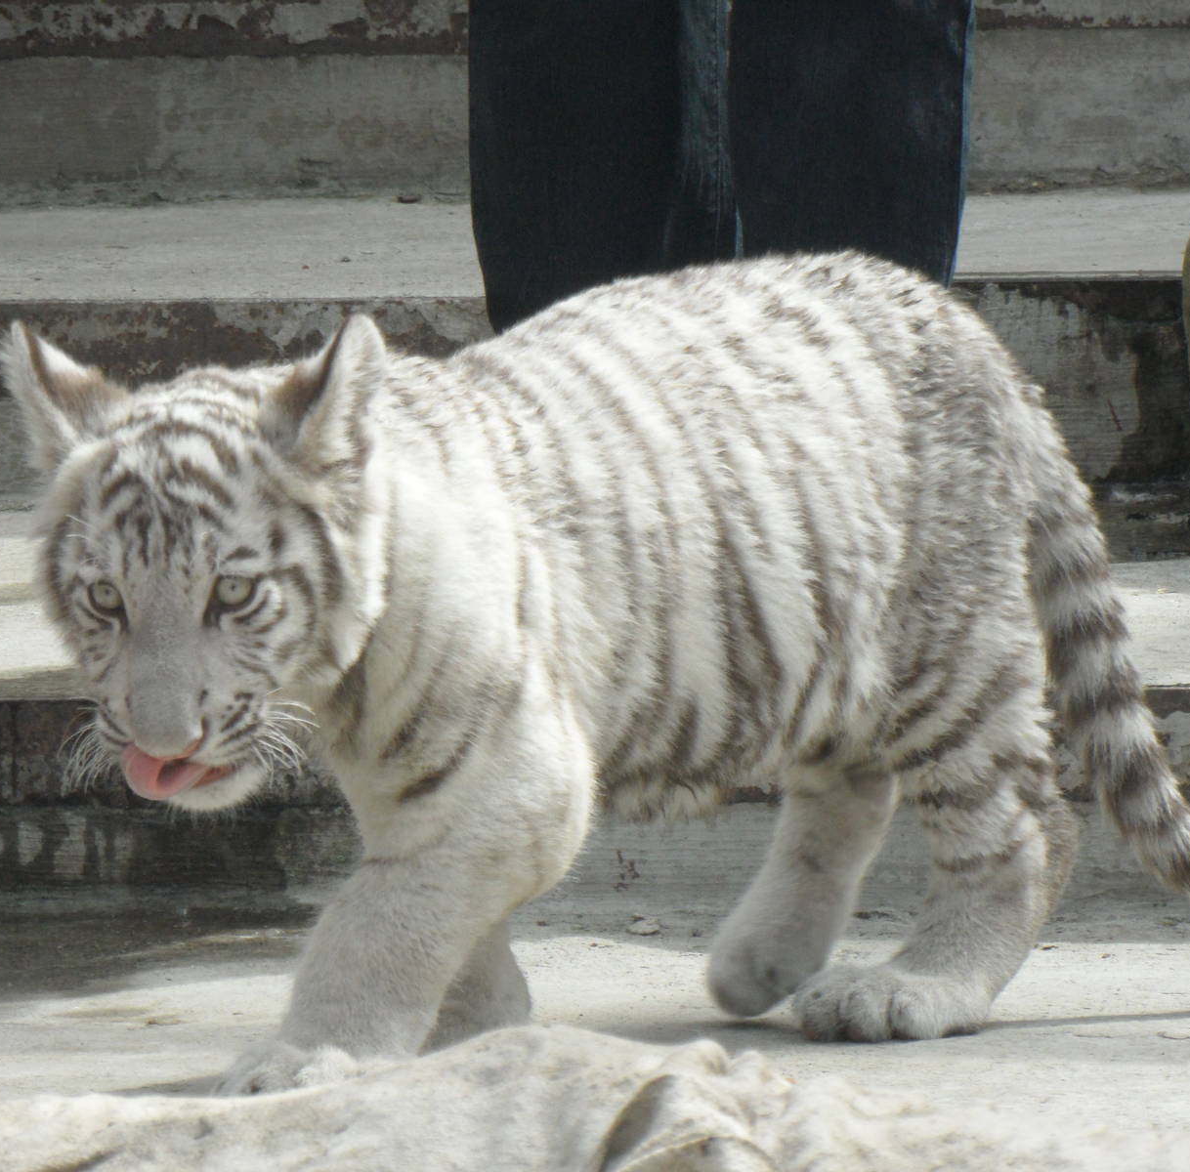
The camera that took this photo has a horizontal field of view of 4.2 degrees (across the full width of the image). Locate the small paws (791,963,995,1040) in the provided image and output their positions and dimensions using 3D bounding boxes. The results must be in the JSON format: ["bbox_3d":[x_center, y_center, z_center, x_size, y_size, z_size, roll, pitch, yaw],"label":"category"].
[{"bbox_3d":[0.218,0.307,12.000,0.125,0.052,0.095,-11,17,-42],"label":"small paws"}]

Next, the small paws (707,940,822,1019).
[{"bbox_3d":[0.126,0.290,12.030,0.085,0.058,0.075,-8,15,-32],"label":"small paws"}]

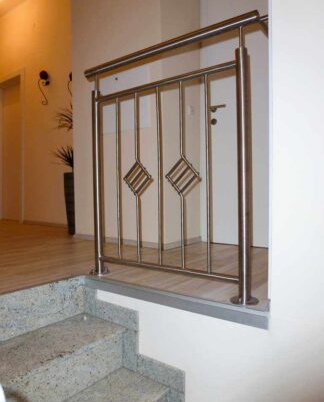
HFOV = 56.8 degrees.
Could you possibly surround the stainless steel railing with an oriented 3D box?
[{"bbox_3d":[-0.004,-0.144,1.245,0.882,1.000,0.100,0,2,34],"label":"stainless steel railing"}]

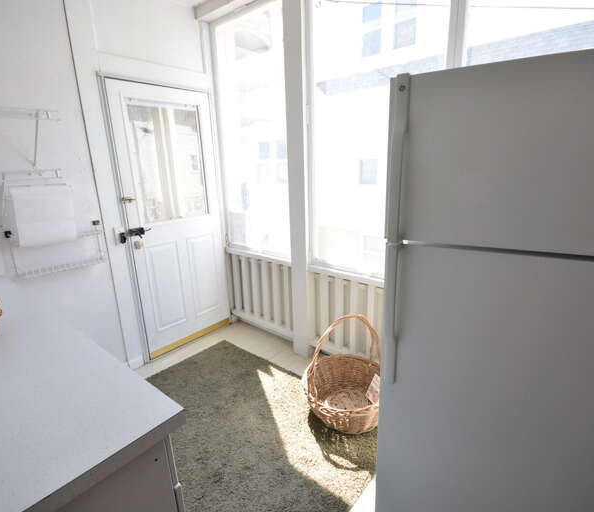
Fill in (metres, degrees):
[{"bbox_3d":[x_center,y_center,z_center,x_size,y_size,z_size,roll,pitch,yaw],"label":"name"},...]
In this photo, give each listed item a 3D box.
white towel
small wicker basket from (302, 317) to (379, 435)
[{"bbox_3d":[-1.433,-0.229,1.809,0.085,0.325,0.270,12,21,38],"label":"white towel"},{"bbox_3d":[0.312,0.646,1.879,0.530,0.645,0.520,-1,17,0],"label":"small wicker basket"}]

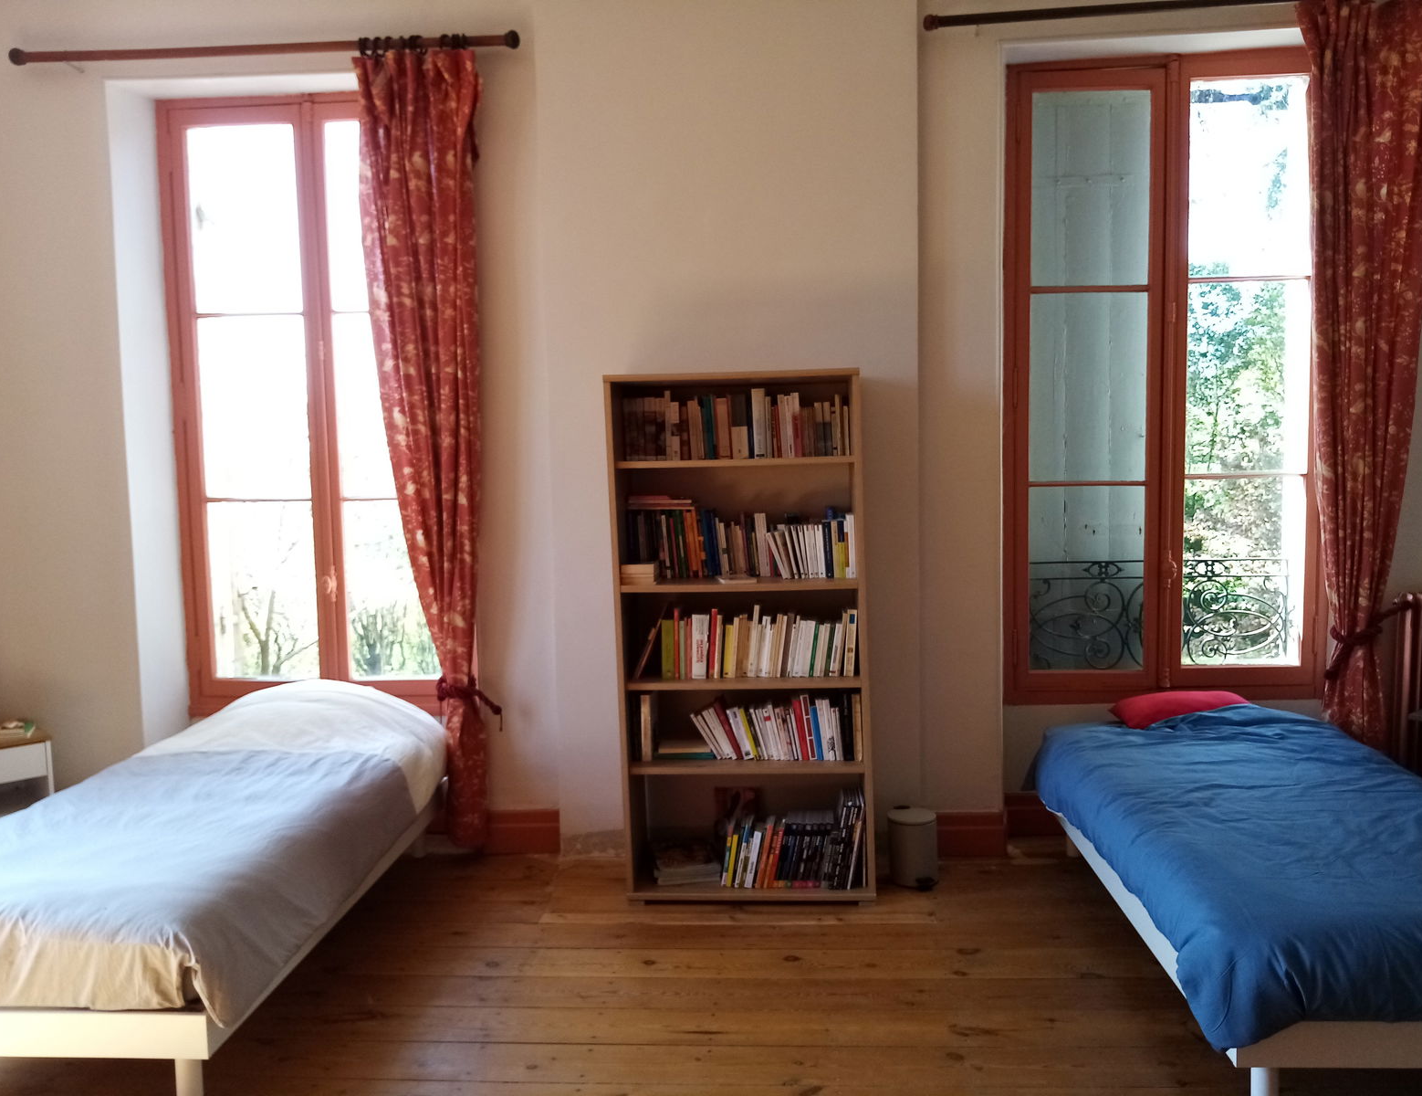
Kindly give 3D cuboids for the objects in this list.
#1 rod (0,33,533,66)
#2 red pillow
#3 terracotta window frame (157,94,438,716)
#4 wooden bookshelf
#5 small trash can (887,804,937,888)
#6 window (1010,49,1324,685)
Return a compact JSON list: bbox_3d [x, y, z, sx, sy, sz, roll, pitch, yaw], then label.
[{"bbox_3d":[-1.629,-1.807,3.974,1.894,0.065,0.065,-1,5,3],"label":"rod"},{"bbox_3d":[1.794,0.611,3.976,0.580,0.140,0.460,-1,5,3],"label":"red pillow"},{"bbox_3d":[-1.553,-0.543,4.418,1.229,2.465,0.090,-1,5,3],"label":"terracotta window frame"},{"bbox_3d":[0.111,0.304,3.831,0.843,1.798,0.340,-1,5,3],"label":"wooden bookshelf"},{"bbox_3d":[0.729,1.069,3.922,0.173,0.237,0.200,-2,5,-16],"label":"small trash can"},{"bbox_3d":[1.744,-0.618,4.227,1.224,2.450,0.090,-1,5,3],"label":"window"}]

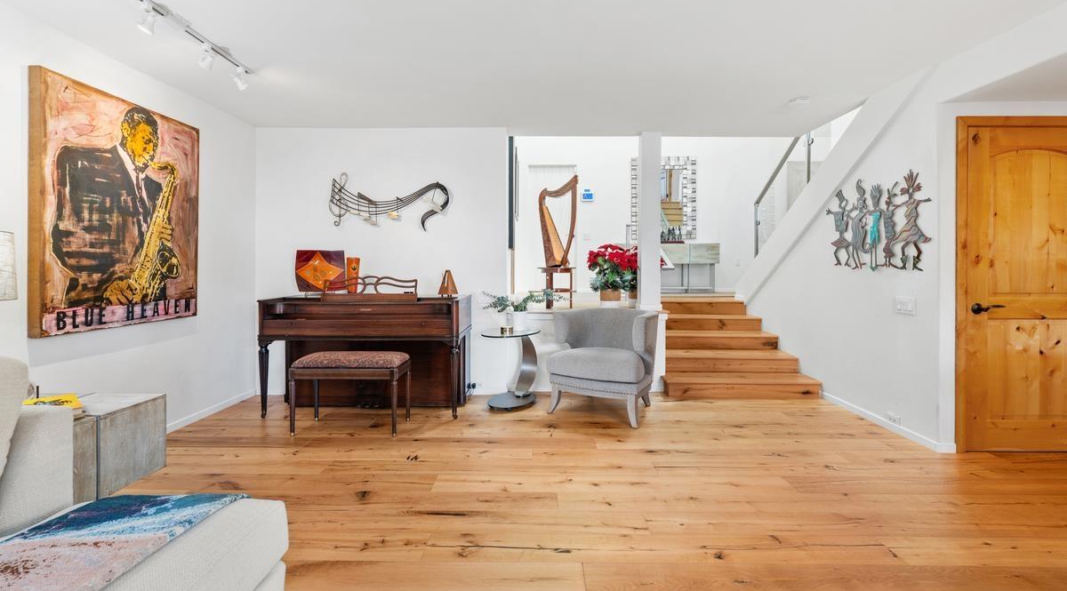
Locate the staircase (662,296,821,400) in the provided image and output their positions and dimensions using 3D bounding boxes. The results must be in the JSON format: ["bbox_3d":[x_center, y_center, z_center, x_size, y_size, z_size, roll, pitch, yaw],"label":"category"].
[{"bbox_3d":[1.901,0.497,5.088,1.349,0.750,1.829,0,2,1],"label":"staircase"}]

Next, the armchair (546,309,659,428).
[{"bbox_3d":[0.581,0.533,3.907,0.710,0.810,0.730,1,3,29],"label":"armchair"}]

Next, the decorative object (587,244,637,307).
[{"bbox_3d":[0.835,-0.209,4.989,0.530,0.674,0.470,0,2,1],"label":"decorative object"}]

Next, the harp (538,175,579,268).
[{"bbox_3d":[0.255,-0.775,4.963,0.430,0.952,0.250,2,3,36],"label":"harp"}]

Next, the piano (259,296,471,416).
[{"bbox_3d":[-1.331,0.483,3.916,1.540,0.915,0.600,0,2,1],"label":"piano"}]

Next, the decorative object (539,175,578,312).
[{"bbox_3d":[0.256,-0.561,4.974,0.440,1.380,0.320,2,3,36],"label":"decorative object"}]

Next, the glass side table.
[{"bbox_3d":[-0.188,0.626,4.108,0.510,0.605,0.510,0,2,1],"label":"glass side table"}]

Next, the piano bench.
[{"bbox_3d":[-1.309,0.706,3.434,0.750,0.515,0.395,0,2,1],"label":"piano bench"}]

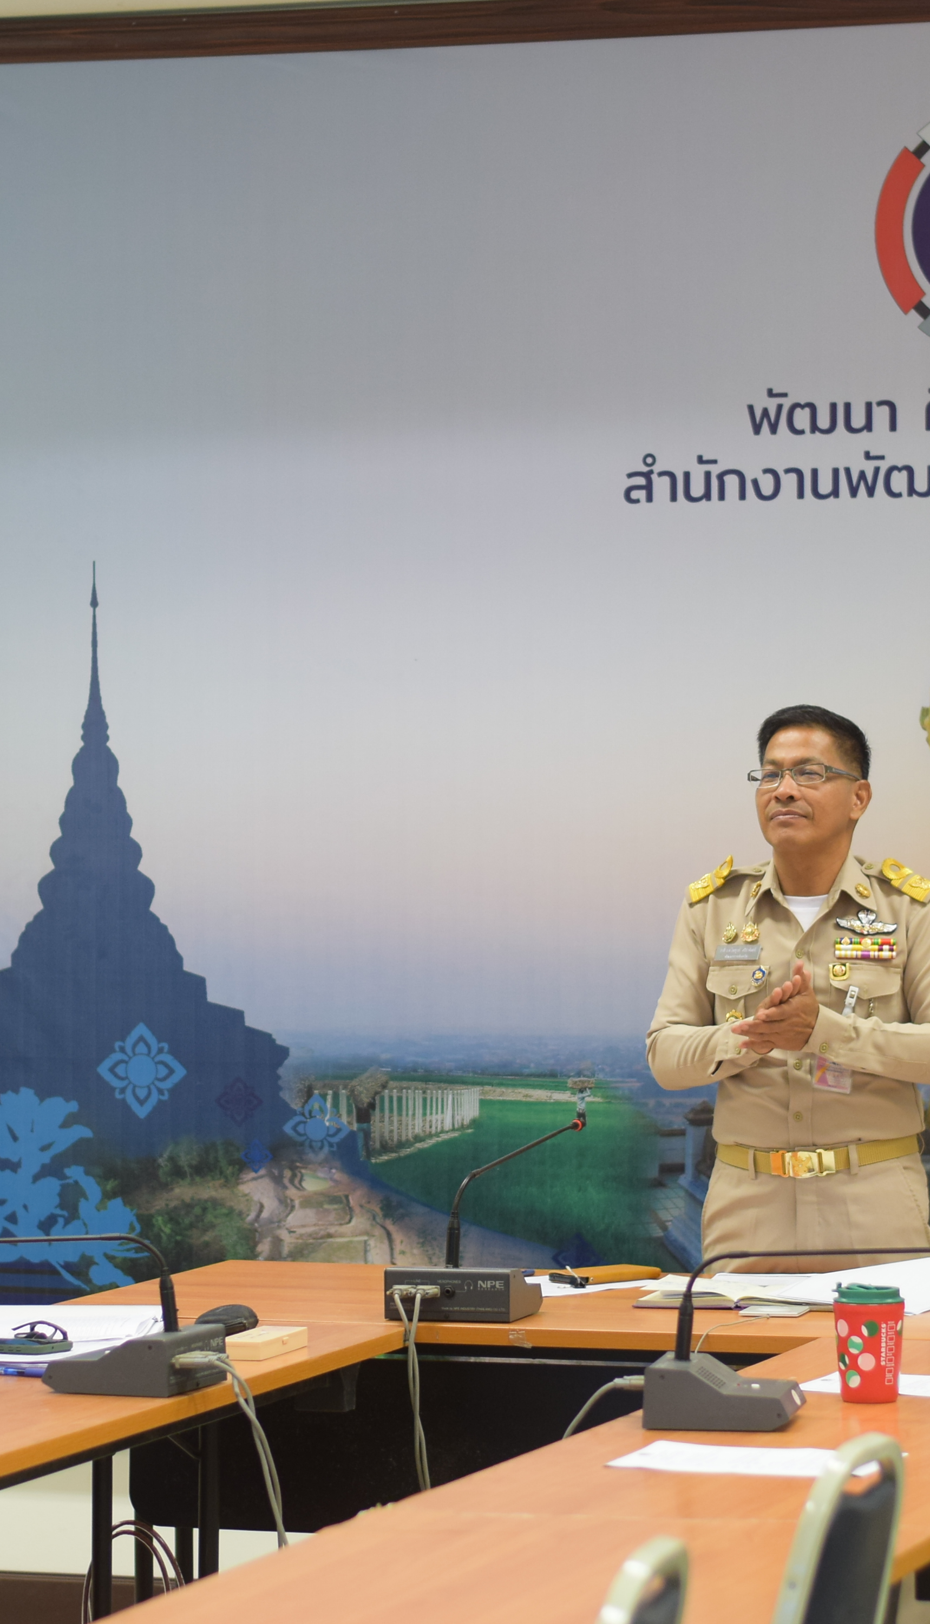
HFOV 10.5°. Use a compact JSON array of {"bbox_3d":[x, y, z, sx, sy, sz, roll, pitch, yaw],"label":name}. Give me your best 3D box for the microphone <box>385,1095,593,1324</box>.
[{"bbox_3d":[0.068,0.609,7.641,0.185,0.255,0.580,0,1,20],"label":"microphone"}]

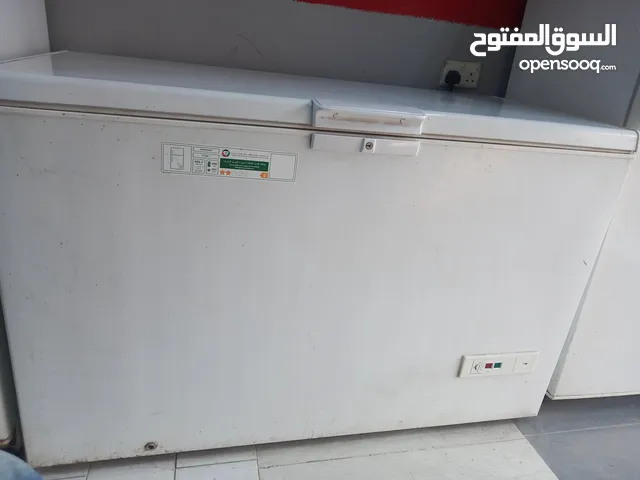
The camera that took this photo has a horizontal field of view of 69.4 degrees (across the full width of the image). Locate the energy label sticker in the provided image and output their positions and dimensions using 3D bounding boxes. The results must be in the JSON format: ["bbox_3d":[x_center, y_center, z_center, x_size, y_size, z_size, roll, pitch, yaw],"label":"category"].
[{"bbox_3d":[-0.169,-0.147,0.887,0.256,0.057,0.003,2,23,-16],"label":"energy label sticker"}]

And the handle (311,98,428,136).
[{"bbox_3d":[0.094,-0.239,0.903,0.218,0.047,0.044,1,23,-15],"label":"handle"}]

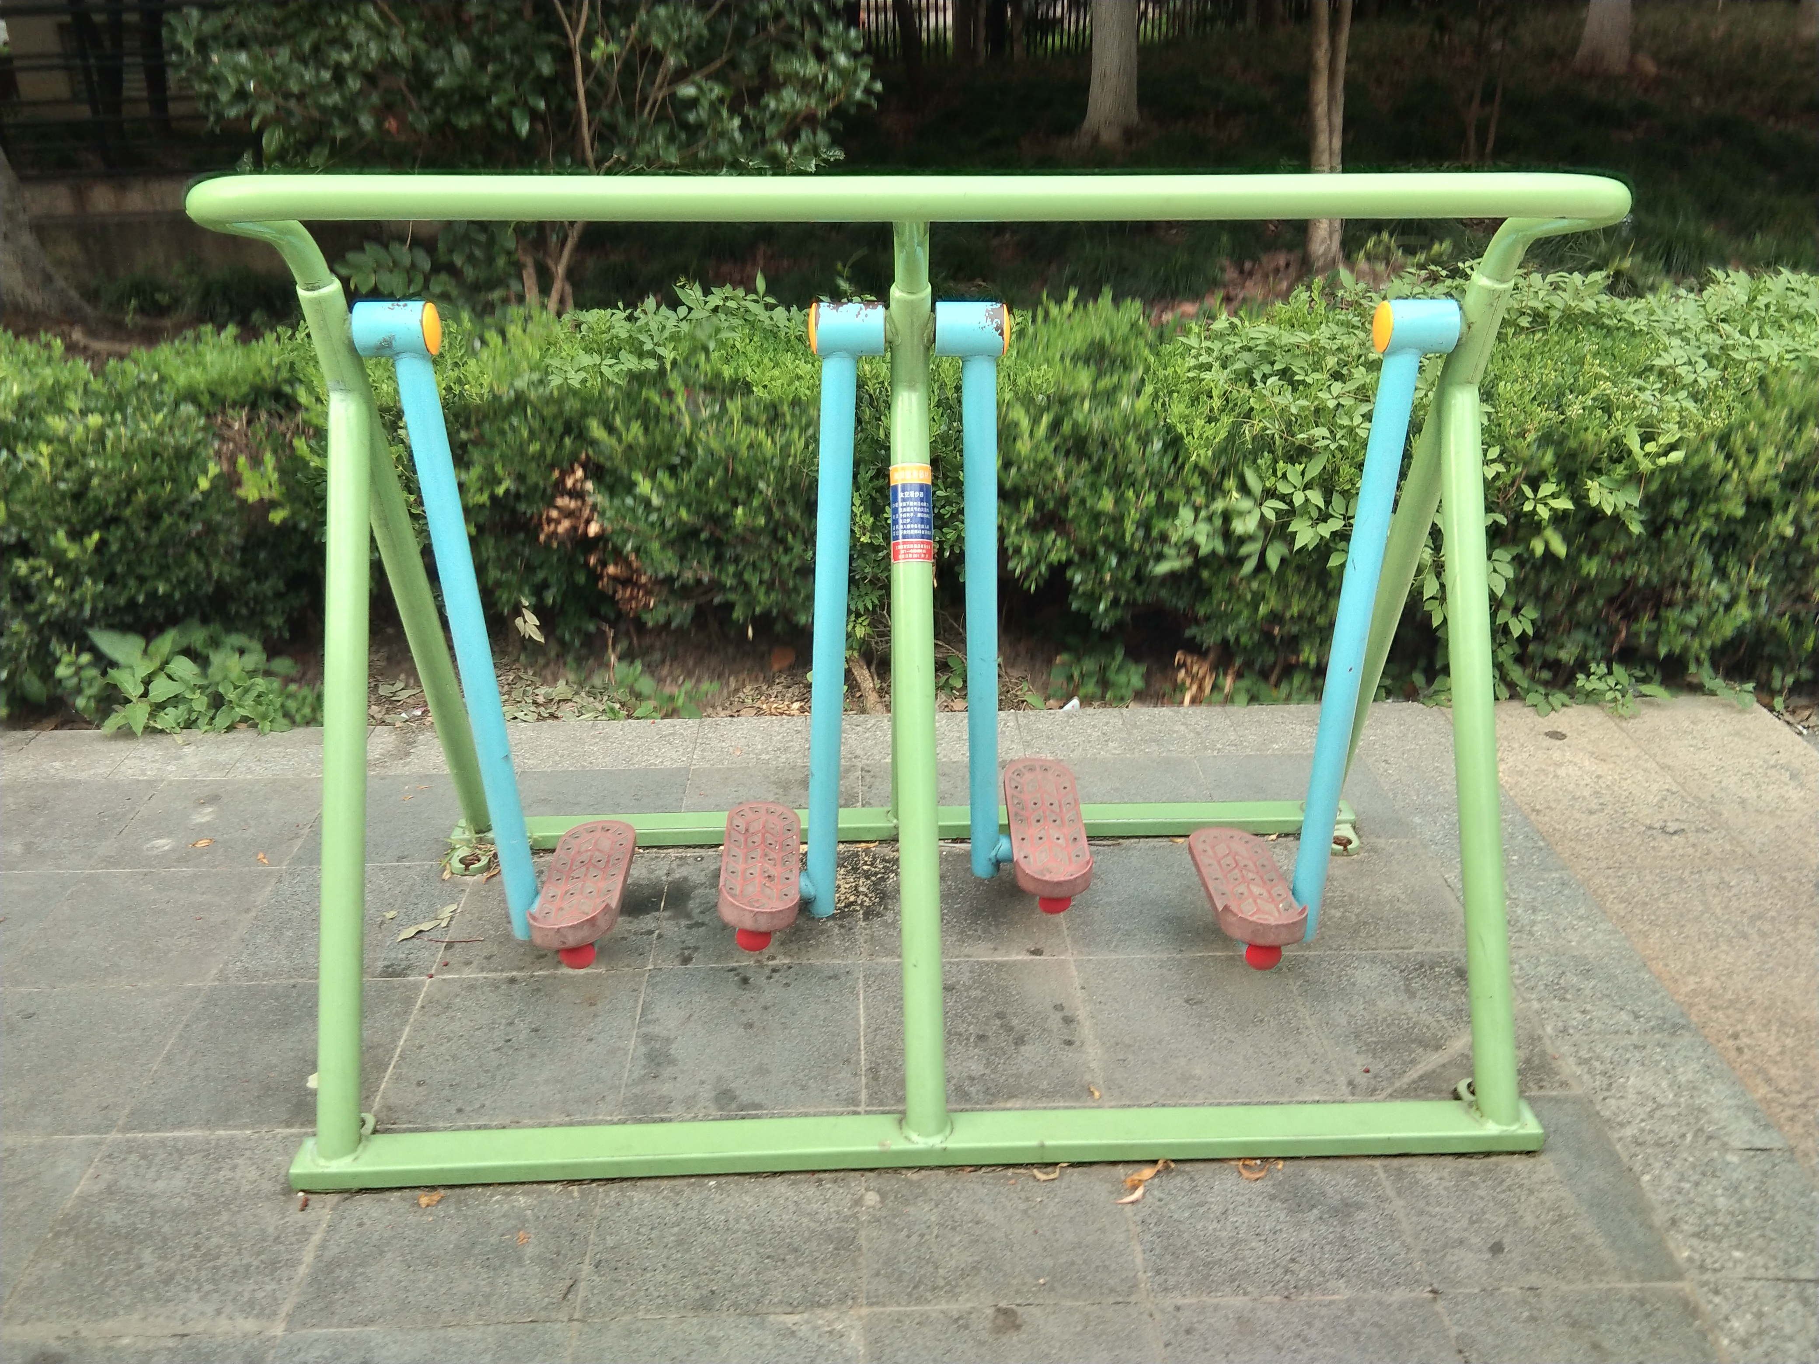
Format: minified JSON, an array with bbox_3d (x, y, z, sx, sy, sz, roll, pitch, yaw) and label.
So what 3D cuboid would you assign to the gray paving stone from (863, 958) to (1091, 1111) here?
[{"bbox_3d":[0.090,0.502,2.267,0.315,0.040,0.336,-1,24,-1],"label":"gray paving stone"}]

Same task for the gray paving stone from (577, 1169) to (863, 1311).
[{"bbox_3d":[-0.254,0.772,2.341,0.388,0.040,0.408,-1,23,-1],"label":"gray paving stone"}]

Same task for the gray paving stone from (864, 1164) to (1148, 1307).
[{"bbox_3d":[0.101,0.638,1.960,0.315,0.040,0.336,-1,24,-1],"label":"gray paving stone"}]

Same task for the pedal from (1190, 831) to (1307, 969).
[{"bbox_3d":[0.586,0.374,2.854,0.138,0.104,0.388,-2,21,-2],"label":"pedal"}]

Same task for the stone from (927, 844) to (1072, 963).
[{"bbox_3d":[0.098,0.436,3.095,0.373,0.040,0.405,-1,24,-1],"label":"stone"}]

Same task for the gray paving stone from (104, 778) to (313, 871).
[{"bbox_3d":[-1.448,0.312,3.447,0.395,0.040,0.407,-1,23,-1],"label":"gray paving stone"}]

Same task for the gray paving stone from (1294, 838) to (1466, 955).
[{"bbox_3d":[0.853,0.420,3.123,0.380,0.040,0.407,-1,23,-1],"label":"gray paving stone"}]

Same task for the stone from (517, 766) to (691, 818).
[{"bbox_3d":[-0.651,0.281,3.320,0.370,0.040,0.368,-1,25,-1],"label":"stone"}]

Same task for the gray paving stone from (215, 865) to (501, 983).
[{"bbox_3d":[-1.045,0.465,3.079,0.392,0.040,0.408,-1,23,-1],"label":"gray paving stone"}]

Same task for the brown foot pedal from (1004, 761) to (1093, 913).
[{"bbox_3d":[0.250,0.277,2.993,0.138,0.085,0.383,-1,30,0],"label":"brown foot pedal"}]

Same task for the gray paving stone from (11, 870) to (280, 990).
[{"bbox_3d":[-1.430,0.472,3.063,0.389,0.040,0.405,-1,24,-1],"label":"gray paving stone"}]

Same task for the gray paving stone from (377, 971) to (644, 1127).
[{"bbox_3d":[-0.646,0.618,2.706,0.385,0.040,0.411,-1,24,-1],"label":"gray paving stone"}]

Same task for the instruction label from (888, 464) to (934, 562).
[{"bbox_3d":[0.004,-0.249,2.404,0.061,0.146,0.024,-2,0,0],"label":"instruction label"}]

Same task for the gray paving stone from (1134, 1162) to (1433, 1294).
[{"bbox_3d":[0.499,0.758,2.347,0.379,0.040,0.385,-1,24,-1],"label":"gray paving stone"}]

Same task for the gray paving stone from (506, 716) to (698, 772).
[{"bbox_3d":[-0.713,0.164,3.741,0.443,0.040,0.247,-1,24,-1],"label":"gray paving stone"}]

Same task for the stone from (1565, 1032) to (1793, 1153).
[{"bbox_3d":[1.177,0.656,2.558,0.255,0.040,0.285,-1,24,-1],"label":"stone"}]

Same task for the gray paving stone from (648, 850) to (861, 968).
[{"bbox_3d":[-0.277,0.440,3.059,0.374,0.040,0.408,-1,24,-2],"label":"gray paving stone"}]

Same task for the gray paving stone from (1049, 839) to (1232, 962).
[{"bbox_3d":[0.476,0.429,3.114,0.390,0.040,0.408,-1,23,-1],"label":"gray paving stone"}]

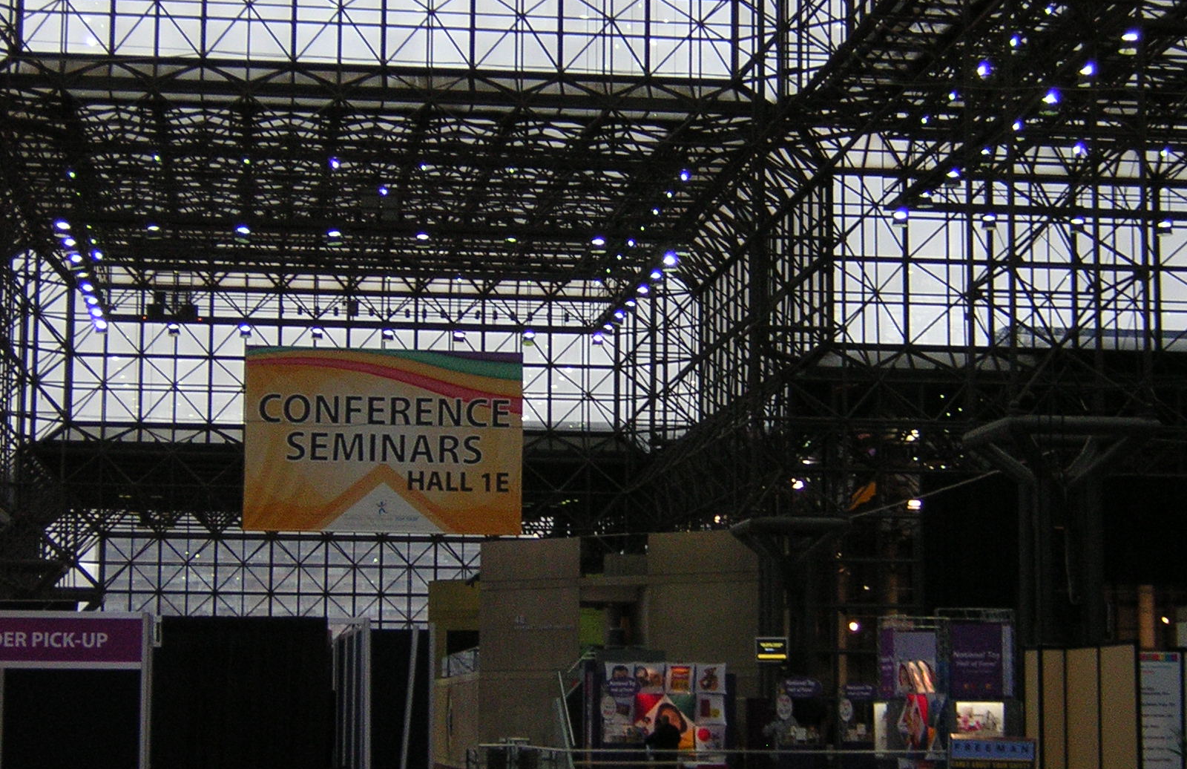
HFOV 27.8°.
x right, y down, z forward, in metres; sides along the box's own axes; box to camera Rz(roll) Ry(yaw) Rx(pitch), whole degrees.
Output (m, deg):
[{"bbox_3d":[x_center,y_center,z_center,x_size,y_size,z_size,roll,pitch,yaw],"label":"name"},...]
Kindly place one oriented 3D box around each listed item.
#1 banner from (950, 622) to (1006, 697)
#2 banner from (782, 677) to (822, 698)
[{"bbox_3d":[8.151,5.854,51.022,1.170,1.630,0.050,1,-8,-8],"label":"banner"},{"bbox_3d":[4.462,6.446,51.102,0.860,0.460,0.050,1,-8,-8],"label":"banner"}]

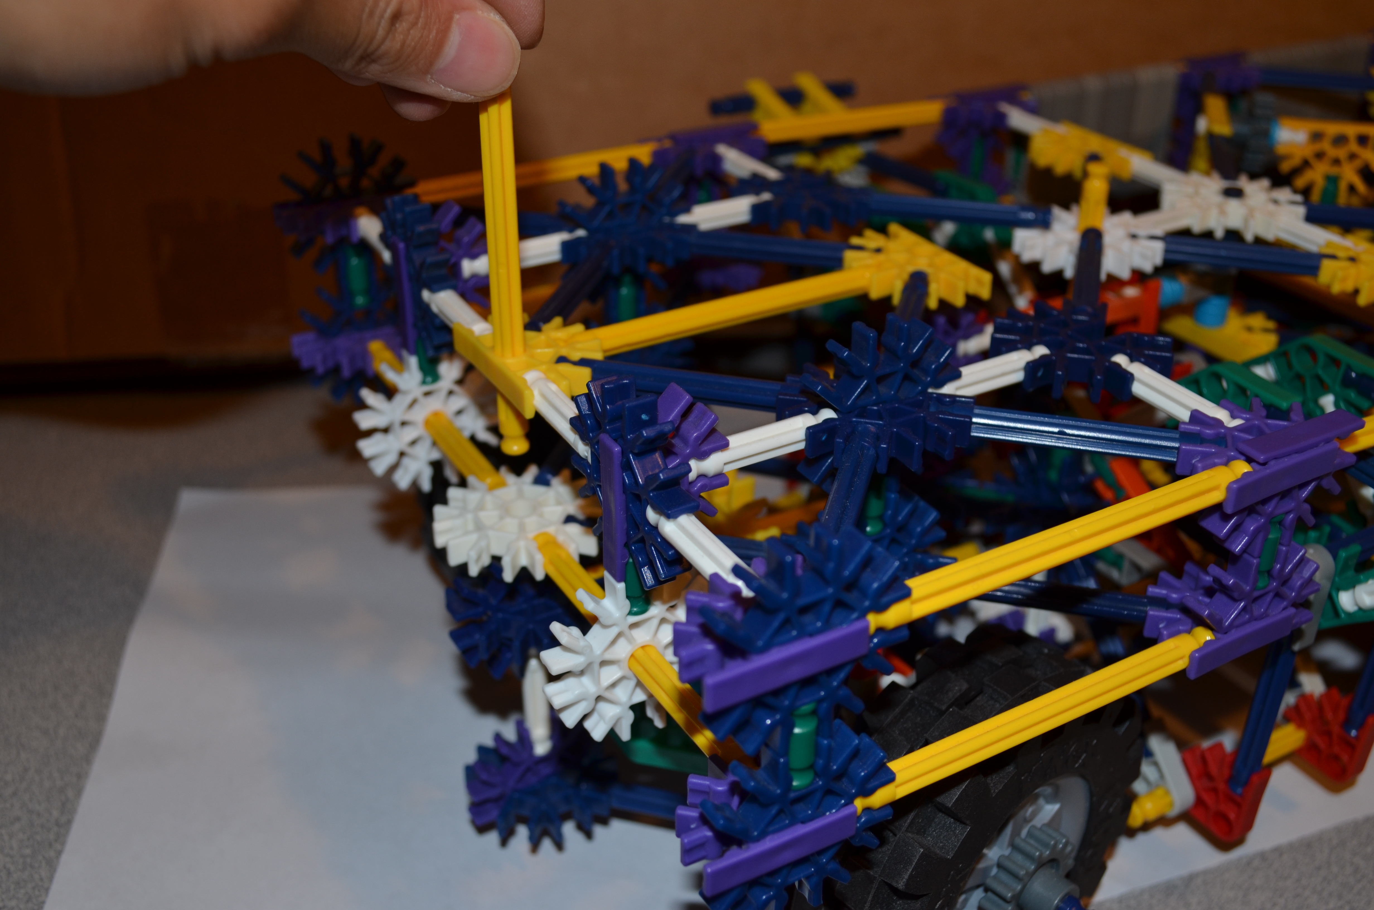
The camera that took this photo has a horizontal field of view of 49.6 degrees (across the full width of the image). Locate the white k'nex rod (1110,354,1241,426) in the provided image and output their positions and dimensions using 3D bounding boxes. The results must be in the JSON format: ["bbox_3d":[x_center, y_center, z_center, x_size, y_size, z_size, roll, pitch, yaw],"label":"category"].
[{"bbox_3d":[0.095,-0.011,0.289,0.006,0.006,0.033,-17,36,-27],"label":"white k'nex rod"}]

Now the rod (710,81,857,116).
[{"bbox_3d":[0.030,-0.113,0.471,0.054,0.006,0.006,-15,33,-26],"label":"rod"}]

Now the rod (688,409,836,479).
[{"bbox_3d":[0.014,-0.002,0.273,0.032,0.006,0.006,-18,34,-25],"label":"rod"}]

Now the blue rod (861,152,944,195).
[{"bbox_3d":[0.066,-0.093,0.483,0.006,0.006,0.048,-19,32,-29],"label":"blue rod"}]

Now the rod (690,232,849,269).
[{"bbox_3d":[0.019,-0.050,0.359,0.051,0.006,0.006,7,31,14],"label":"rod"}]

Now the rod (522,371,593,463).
[{"bbox_3d":[-0.024,-0.008,0.282,0.006,0.006,0.032,-14,34,-22],"label":"rod"}]

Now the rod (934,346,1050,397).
[{"bbox_3d":[0.060,-0.016,0.295,0.032,0.006,0.006,-16,33,-26],"label":"rod"}]

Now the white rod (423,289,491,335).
[{"bbox_3d":[-0.050,-0.031,0.322,0.006,0.006,0.032,-19,33,-28],"label":"white rod"}]

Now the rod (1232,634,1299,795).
[{"bbox_3d":[0.124,0.054,0.322,0.006,0.051,0.006,-17,36,-24],"label":"rod"}]

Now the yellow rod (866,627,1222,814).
[{"bbox_3d":[0.063,0.046,0.265,0.086,0.006,0.006,-17,34,-25],"label":"yellow rod"}]

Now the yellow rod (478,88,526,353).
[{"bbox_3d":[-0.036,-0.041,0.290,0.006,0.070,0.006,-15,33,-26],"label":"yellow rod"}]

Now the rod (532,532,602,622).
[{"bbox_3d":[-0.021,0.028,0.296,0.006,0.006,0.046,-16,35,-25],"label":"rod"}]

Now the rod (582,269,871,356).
[{"bbox_3d":[0.010,-0.031,0.324,0.085,0.006,0.006,-15,33,-25],"label":"rod"}]

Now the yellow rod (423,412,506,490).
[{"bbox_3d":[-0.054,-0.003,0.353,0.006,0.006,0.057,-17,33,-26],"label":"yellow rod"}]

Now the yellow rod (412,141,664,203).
[{"bbox_3d":[-0.043,-0.078,0.405,0.084,0.006,0.006,-16,34,-25],"label":"yellow rod"}]

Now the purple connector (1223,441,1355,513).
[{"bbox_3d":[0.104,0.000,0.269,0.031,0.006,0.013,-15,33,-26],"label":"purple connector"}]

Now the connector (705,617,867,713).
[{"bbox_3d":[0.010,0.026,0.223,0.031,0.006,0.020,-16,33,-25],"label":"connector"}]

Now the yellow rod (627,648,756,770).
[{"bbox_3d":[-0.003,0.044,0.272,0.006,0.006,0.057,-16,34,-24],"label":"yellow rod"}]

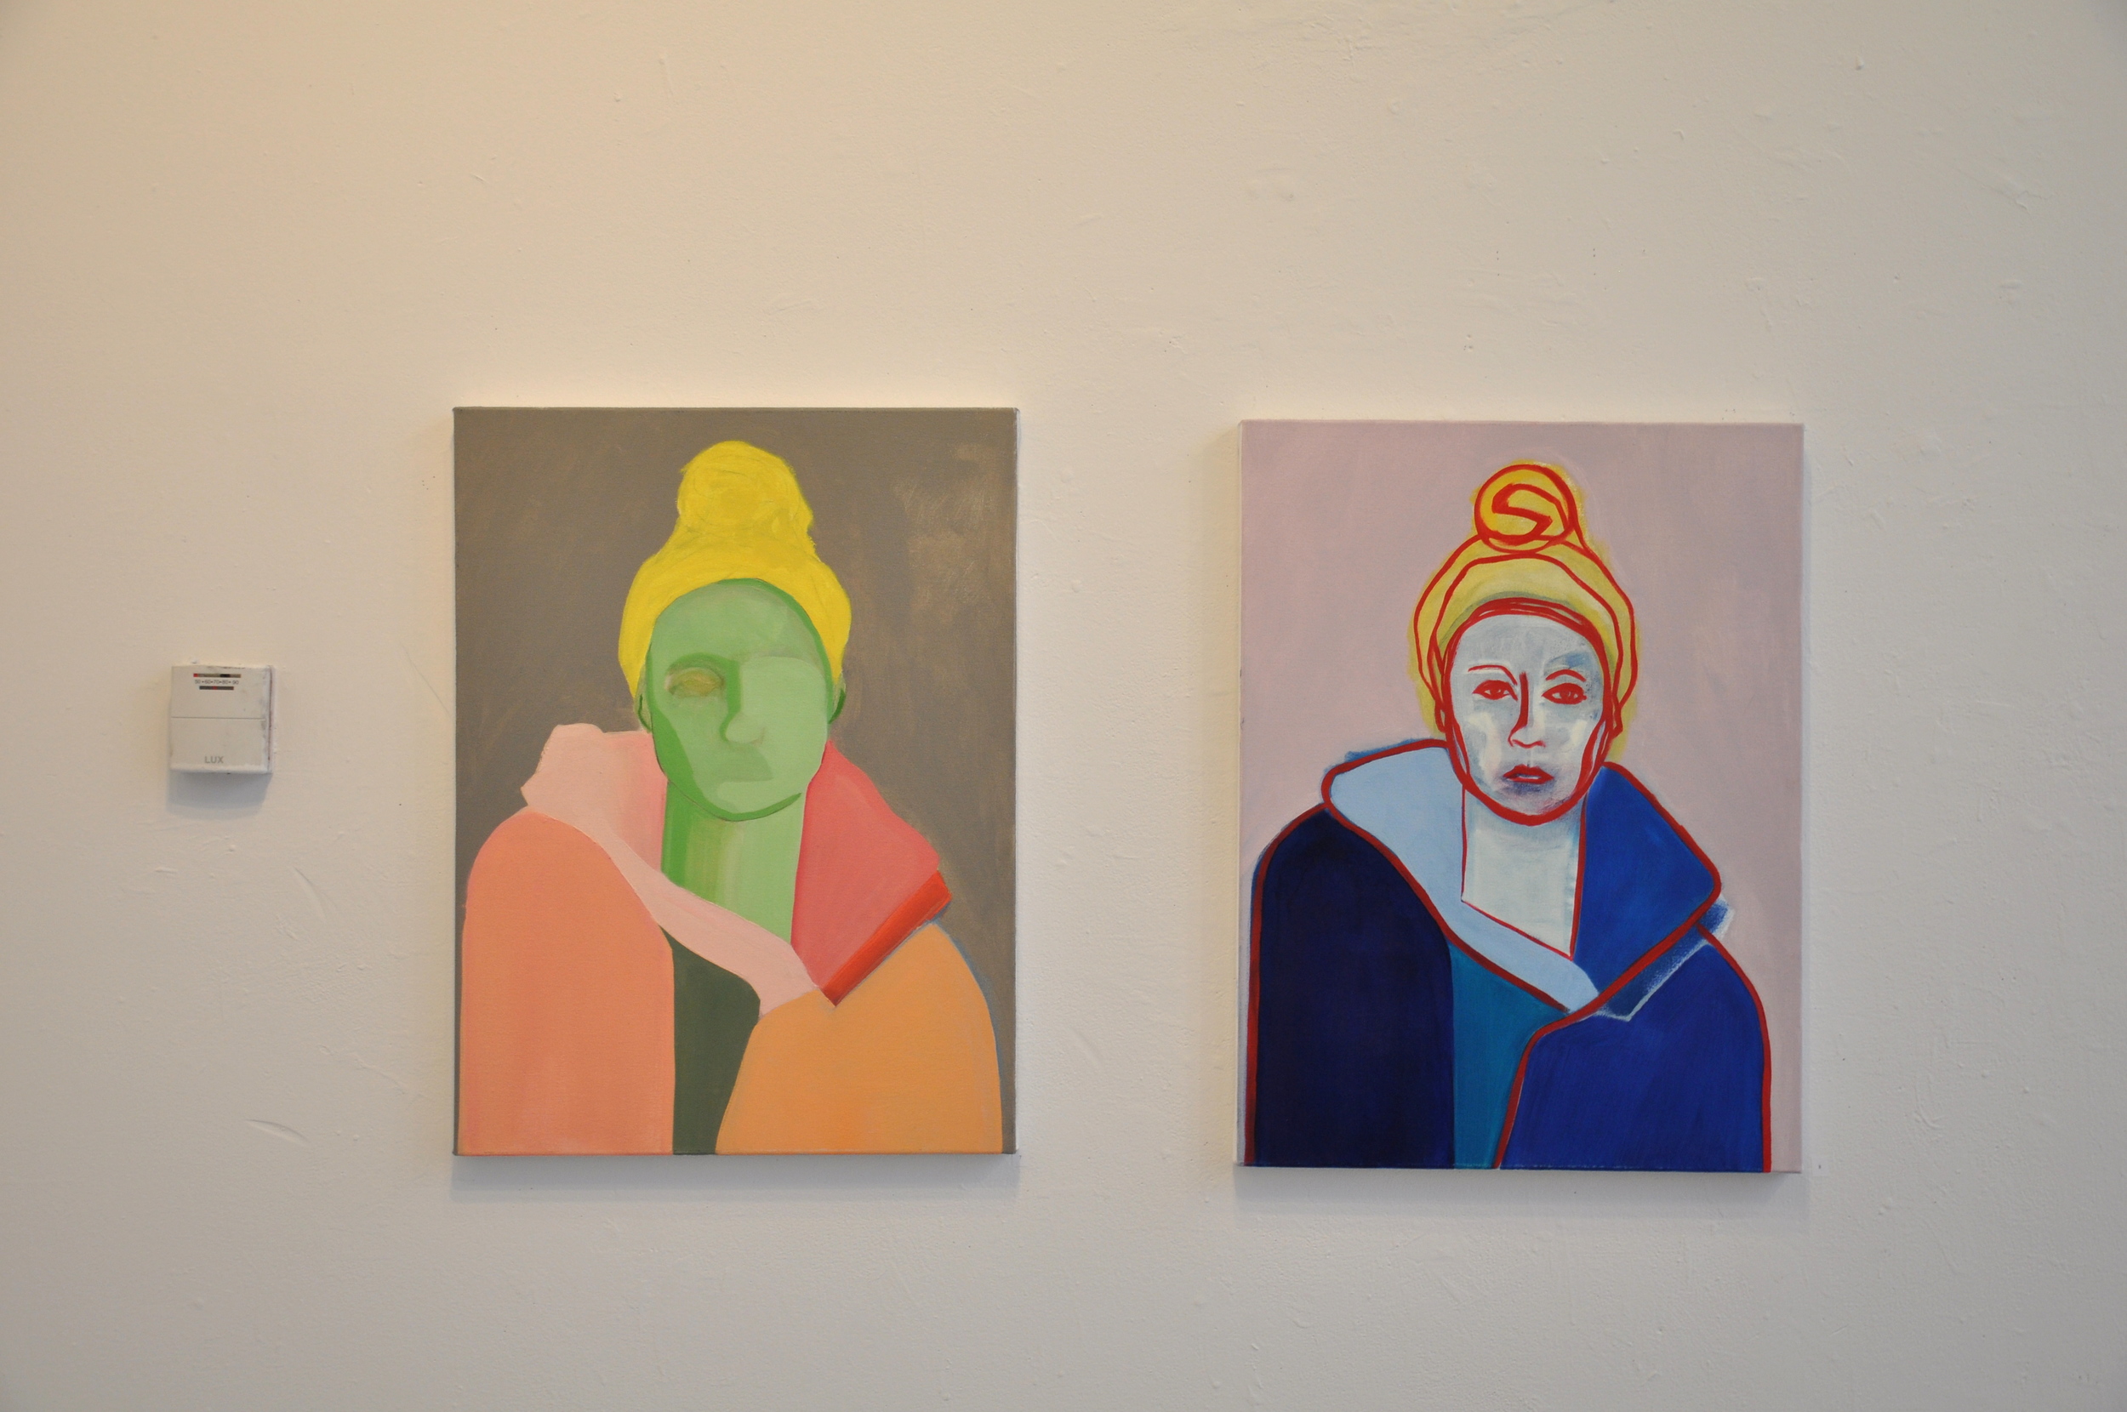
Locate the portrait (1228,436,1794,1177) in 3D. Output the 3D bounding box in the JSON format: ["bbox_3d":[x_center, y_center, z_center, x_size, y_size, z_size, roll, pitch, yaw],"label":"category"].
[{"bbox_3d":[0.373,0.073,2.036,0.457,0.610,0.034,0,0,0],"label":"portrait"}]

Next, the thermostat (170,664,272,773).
[{"bbox_3d":[-0.690,0.011,2.039,0.079,0.086,0.031,1,0,0],"label":"thermostat"}]

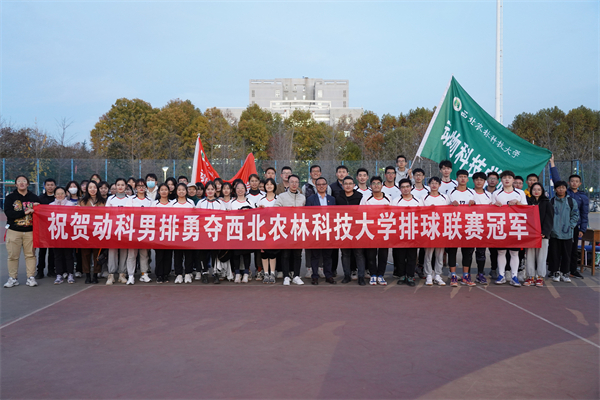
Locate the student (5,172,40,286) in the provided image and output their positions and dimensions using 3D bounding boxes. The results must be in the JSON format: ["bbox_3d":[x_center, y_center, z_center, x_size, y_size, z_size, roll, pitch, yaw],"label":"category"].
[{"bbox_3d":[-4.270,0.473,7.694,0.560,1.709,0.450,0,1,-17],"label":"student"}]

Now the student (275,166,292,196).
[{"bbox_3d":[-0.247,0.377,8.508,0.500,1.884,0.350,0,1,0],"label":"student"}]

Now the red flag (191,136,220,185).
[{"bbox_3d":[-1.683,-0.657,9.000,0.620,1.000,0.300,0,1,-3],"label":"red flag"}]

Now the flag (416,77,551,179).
[{"bbox_3d":[3.285,-1.226,8.950,2.400,1.950,0.400,0,1,9],"label":"flag"}]

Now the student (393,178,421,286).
[{"bbox_3d":[1.672,0.500,7.777,0.480,1.654,0.400,0,1,6],"label":"student"}]

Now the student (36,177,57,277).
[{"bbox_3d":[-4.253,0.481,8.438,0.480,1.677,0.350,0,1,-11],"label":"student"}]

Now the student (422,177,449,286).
[{"bbox_3d":[2.143,0.487,7.850,0.470,1.686,0.330,0,0,5],"label":"student"}]

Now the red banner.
[{"bbox_3d":[-0.193,0.418,7.580,7.709,0.675,0.200,0,0,0],"label":"red banner"}]

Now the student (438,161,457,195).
[{"bbox_3d":[2.452,0.331,8.341,0.500,1.980,0.360,0,1,7],"label":"student"}]

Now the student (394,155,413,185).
[{"bbox_3d":[1.904,0.042,9.200,0.500,1.740,0.360,0,0,3],"label":"student"}]

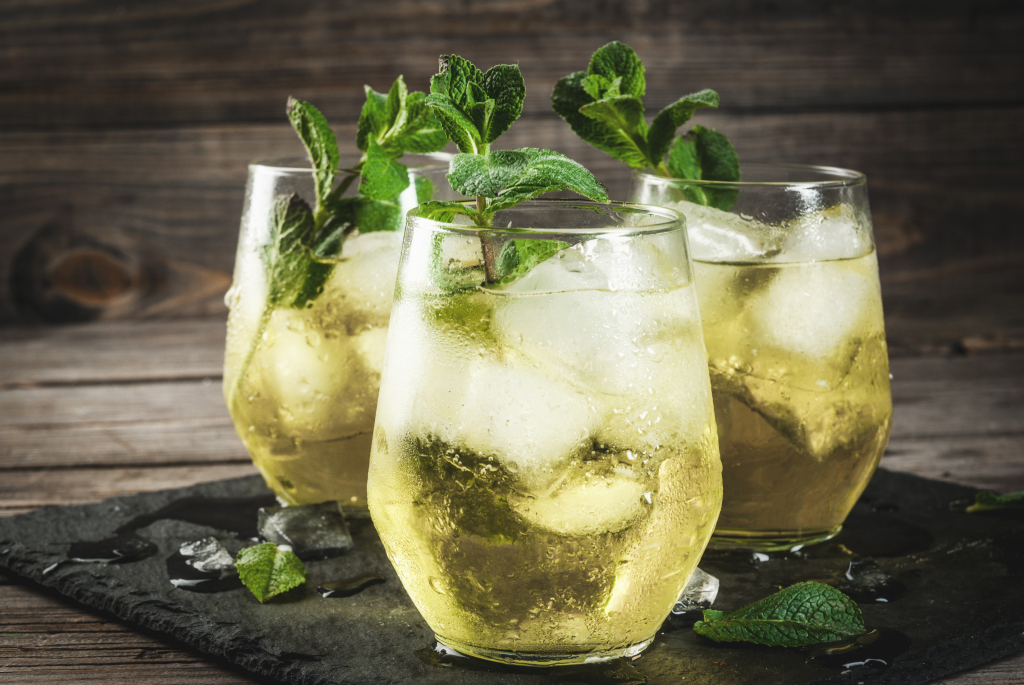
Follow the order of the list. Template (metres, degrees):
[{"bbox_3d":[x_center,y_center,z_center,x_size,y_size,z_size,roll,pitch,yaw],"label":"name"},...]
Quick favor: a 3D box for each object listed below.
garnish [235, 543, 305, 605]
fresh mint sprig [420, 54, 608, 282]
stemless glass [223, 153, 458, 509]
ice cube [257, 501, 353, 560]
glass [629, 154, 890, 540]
[{"bbox_3d":[-0.066,0.063,0.585,0.017,0.010,0.020,2,10,10],"label":"garnish"},{"bbox_3d":[0.001,-0.043,0.516,0.043,0.051,0.042,0,10,0],"label":"fresh mint sprig"},{"bbox_3d":[-0.048,-0.003,0.680,0.089,0.108,0.089,0,10,0],"label":"stemless glass"},{"bbox_3d":[-0.062,0.054,0.634,0.021,0.011,0.018,-4,11,-20],"label":"ice cube"},{"bbox_3d":[0.071,0.003,0.642,0.089,0.108,0.089,0,10,0],"label":"glass"}]

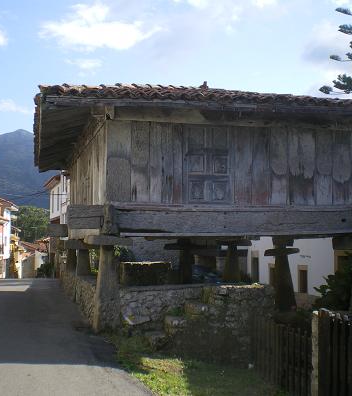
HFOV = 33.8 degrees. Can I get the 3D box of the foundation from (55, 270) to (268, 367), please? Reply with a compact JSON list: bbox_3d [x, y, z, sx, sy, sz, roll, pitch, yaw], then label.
[{"bbox_3d":[-0.508,2.558,14.028,3.471,1.550,6.200,1,-3,-14],"label":"foundation"}]

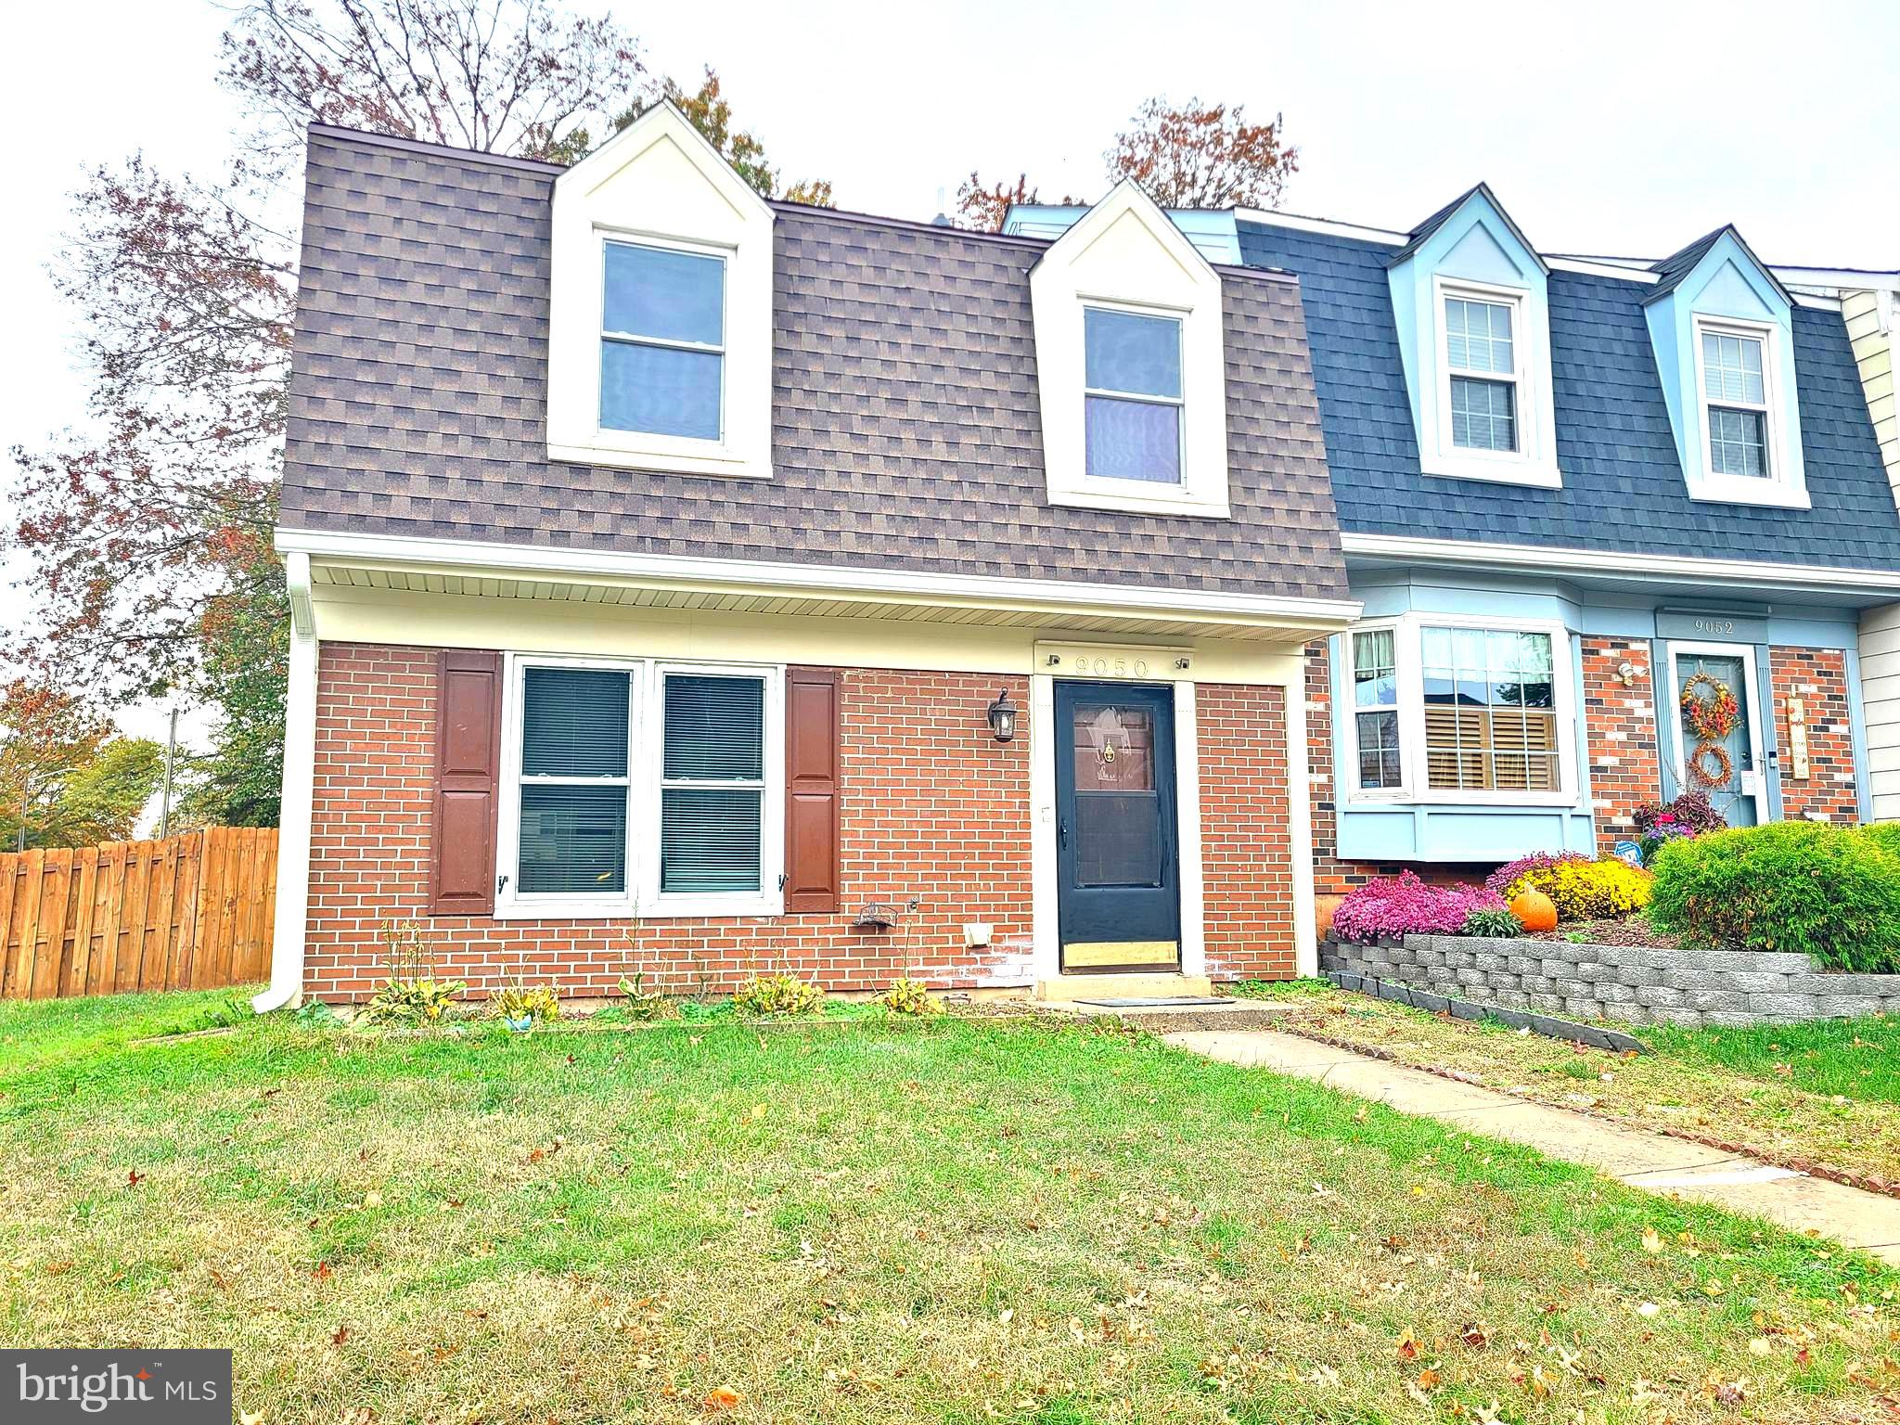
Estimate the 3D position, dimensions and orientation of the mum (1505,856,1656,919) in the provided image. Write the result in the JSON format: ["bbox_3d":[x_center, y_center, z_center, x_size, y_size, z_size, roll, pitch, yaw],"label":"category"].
[{"bbox_3d":[4.317,1.218,9.800,1.000,0.440,0.800,2,-8,-17],"label":"mum"}]

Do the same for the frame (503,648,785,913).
[{"bbox_3d":[-1.908,0.466,8.959,1.762,1.621,0.100,2,-8,-17],"label":"frame"}]

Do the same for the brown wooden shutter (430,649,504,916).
[{"bbox_3d":[-2.920,0.420,8.622,0.373,1.577,0.045,2,-8,-17],"label":"brown wooden shutter"}]

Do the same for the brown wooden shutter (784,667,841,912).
[{"bbox_3d":[-0.888,0.504,9.258,0.367,1.575,0.045,2,-8,-17],"label":"brown wooden shutter"}]

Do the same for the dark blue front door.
[{"bbox_3d":[1.172,0.785,9.898,0.911,1.994,0.060,2,-8,-17],"label":"dark blue front door"}]

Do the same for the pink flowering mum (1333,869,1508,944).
[{"bbox_3d":[3.255,1.361,9.950,1.200,0.500,0.850,2,-8,-17],"label":"pink flowering mum"}]

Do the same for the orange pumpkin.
[{"bbox_3d":[3.761,1.273,9.200,0.315,0.290,0.315,2,-8,-17],"label":"orange pumpkin"}]

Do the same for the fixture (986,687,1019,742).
[{"bbox_3d":[0.369,0.018,9.629,0.170,0.365,0.220,2,-8,-17],"label":"fixture"}]

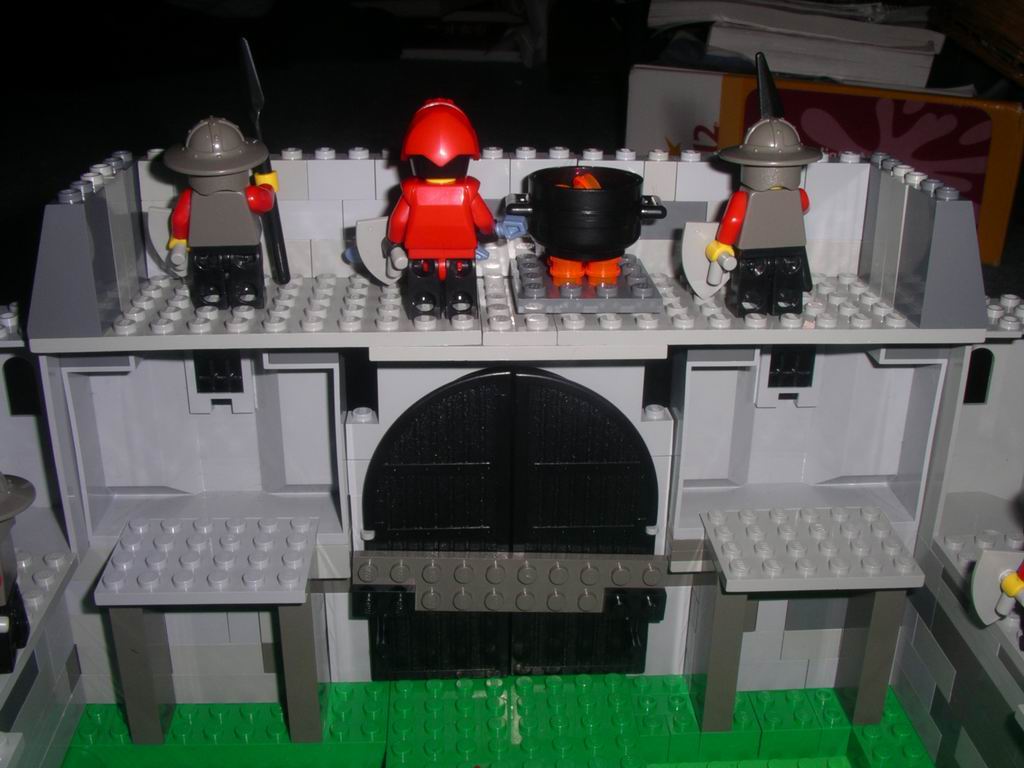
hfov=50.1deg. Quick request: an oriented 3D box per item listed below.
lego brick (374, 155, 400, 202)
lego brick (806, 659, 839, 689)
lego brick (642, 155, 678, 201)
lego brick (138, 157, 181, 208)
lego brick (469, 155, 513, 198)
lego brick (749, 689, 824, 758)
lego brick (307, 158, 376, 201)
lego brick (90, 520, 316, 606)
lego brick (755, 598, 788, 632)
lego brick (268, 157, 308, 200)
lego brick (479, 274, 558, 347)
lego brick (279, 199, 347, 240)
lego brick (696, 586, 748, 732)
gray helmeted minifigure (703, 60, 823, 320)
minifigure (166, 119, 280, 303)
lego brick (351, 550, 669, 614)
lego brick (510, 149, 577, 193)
[{"bbox_3d":[-0.025,-0.051,0.263,0.016,0.011,0.008,-1,23,-3],"label":"lego brick"},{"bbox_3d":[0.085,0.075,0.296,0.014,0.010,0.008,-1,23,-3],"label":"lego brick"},{"bbox_3d":[0.035,-0.050,0.266,0.008,0.010,0.008,-1,22,-3],"label":"lego brick"},{"bbox_3d":[-0.080,-0.049,0.260,0.016,0.011,0.008,-1,23,-3],"label":"lego brick"},{"bbox_3d":[-0.009,-0.051,0.264,0.016,0.011,0.008,-1,23,-3],"label":"lego brick"},{"bbox_3d":[0.071,0.089,0.288,0.016,0.010,0.016,-1,22,-3],"label":"lego brick"},{"bbox_3d":[-0.040,-0.050,0.261,0.016,0.010,0.008,-1,22,-3],"label":"lego brick"},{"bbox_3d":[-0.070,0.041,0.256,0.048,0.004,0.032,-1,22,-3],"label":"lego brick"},{"bbox_3d":[0.067,0.058,0.286,0.008,0.010,0.008,-1,22,-3],"label":"lego brick"},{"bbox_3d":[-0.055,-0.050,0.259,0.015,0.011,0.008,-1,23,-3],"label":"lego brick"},{"bbox_3d":[0.000,-0.019,0.256,0.016,0.005,0.048,-1,23,-3],"label":"lego brick"},{"bbox_3d":[-0.048,-0.041,0.265,0.016,0.010,0.008,-1,22,-3],"label":"lego brick"},{"bbox_3d":[0.052,0.063,0.275,0.008,0.049,0.016,-1,23,-3],"label":"lego brick"},{"bbox_3d":[0.054,-0.042,0.236,0.025,0.056,0.019,-1,23,-3],"label":"gray helmeted minifigure"},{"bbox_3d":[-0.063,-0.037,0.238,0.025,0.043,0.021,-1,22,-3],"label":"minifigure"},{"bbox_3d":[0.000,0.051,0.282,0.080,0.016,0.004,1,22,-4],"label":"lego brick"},{"bbox_3d":[0.007,-0.051,0.263,0.016,0.011,0.008,-1,23,-3],"label":"lego brick"}]

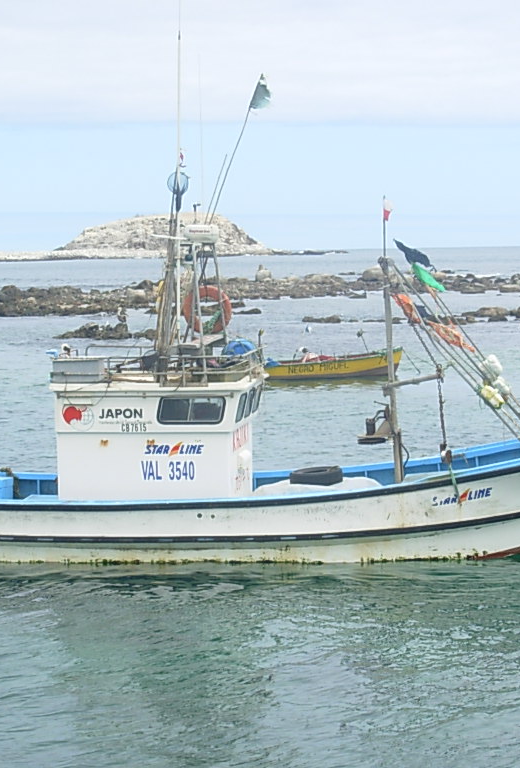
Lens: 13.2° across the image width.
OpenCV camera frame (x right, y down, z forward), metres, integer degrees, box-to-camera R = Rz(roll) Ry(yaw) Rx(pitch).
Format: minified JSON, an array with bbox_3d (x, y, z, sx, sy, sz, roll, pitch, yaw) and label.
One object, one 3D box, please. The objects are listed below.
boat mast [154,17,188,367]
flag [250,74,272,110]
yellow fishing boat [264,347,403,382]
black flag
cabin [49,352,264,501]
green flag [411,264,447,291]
[{"bbox_3d":[-1.253,-2.719,31.900,0.400,5.050,0.400,0,3,10],"label":"boat mast"},{"bbox_3d":[0.021,-4.162,32.100,0.310,0.500,0.100,-1,3,0],"label":"flag"},{"bbox_3d":[1.951,-0.666,74.200,5.500,1.000,1.900,-1,3,3],"label":"yellow fishing boat"},{"bbox_3d":[2.143,-1.820,31.600,0.540,0.440,0.150,-1,3,0],"label":"black flag"},{"bbox_3d":[-1.404,0.636,32.200,2.750,2.100,2.100,0,3,10],"label":"cabin"},{"bbox_3d":[2.374,-1.493,31.500,0.460,0.410,0.150,-1,3,0],"label":"green flag"}]

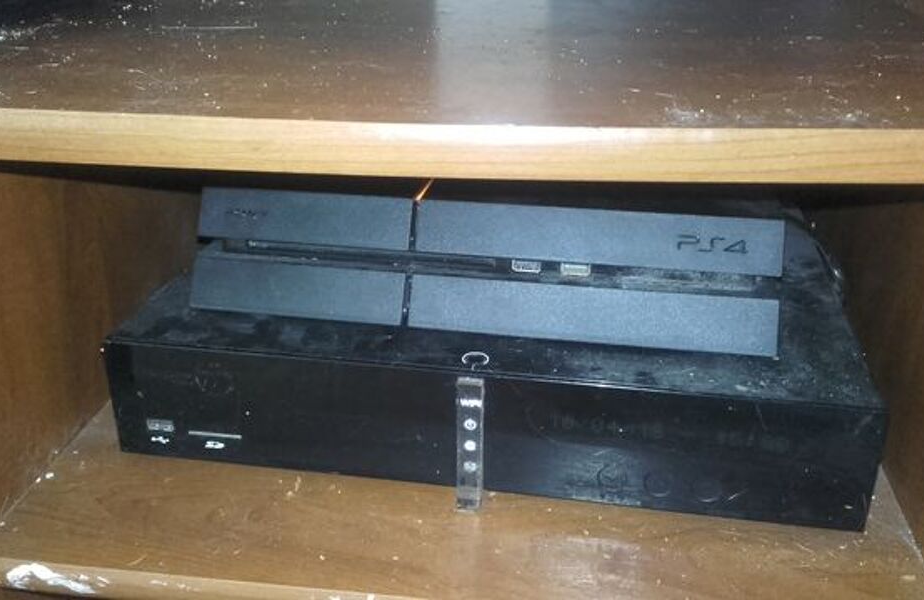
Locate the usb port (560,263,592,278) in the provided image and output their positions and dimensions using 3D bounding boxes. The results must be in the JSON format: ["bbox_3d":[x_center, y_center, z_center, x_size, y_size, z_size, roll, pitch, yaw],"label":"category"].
[{"bbox_3d":[0.053,-0.016,0.390,0.014,0.006,0.009,4,26,10],"label":"usb port"}]

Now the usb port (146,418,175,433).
[{"bbox_3d":[-0.142,0.058,0.399,0.013,0.005,0.008,4,26,9],"label":"usb port"}]

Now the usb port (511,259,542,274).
[{"bbox_3d":[0.031,-0.018,0.393,0.014,0.006,0.009,4,26,10],"label":"usb port"}]

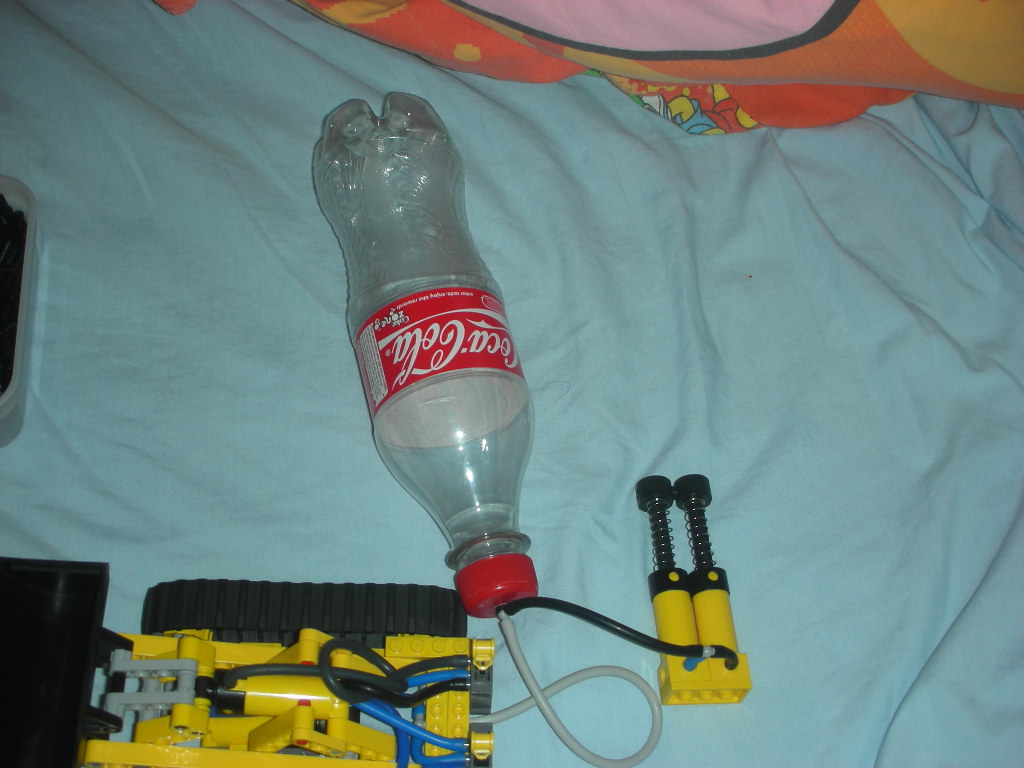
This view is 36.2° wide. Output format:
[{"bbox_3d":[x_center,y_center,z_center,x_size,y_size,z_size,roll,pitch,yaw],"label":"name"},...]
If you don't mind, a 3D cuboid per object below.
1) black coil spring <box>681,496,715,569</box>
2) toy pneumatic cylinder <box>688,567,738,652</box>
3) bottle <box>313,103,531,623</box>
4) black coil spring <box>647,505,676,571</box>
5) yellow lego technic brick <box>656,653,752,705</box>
[{"bbox_3d":[0.077,0.063,0.641,0.009,0.009,0.033,1,58,-11],"label":"black coil spring"},{"bbox_3d":[0.080,0.093,0.623,0.016,0.016,0.037,1,58,-11],"label":"toy pneumatic cylinder"},{"bbox_3d":[-0.031,-0.014,0.640,0.067,0.065,0.231,-8,60,-16],"label":"bottle"},{"bbox_3d":[0.061,0.063,0.638,0.009,0.009,0.032,1,58,-11],"label":"black coil spring"},{"bbox_3d":[0.075,0.114,0.608,0.032,0.016,0.014,1,58,-11],"label":"yellow lego technic brick"}]

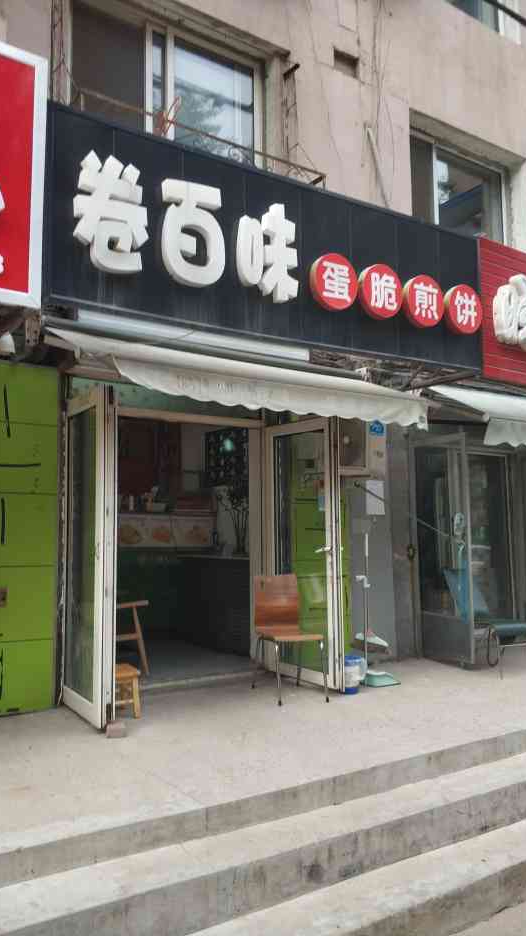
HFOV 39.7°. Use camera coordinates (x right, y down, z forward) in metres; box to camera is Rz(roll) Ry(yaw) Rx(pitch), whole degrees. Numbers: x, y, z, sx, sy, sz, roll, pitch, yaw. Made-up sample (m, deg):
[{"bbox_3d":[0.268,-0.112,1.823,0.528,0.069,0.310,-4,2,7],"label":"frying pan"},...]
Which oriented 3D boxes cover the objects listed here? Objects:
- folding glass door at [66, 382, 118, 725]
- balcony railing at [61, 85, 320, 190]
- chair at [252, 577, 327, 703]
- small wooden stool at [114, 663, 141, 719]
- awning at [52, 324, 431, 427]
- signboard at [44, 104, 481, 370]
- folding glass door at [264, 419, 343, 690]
[{"bbox_3d":[-1.122,0.539,4.709,0.100,2.040,0.840,3,-7,-31],"label":"folding glass door"},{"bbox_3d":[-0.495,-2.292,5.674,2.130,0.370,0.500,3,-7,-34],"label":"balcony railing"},{"bbox_3d":[0.183,1.212,5.264,0.390,0.830,0.580,1,-6,-16],"label":"chair"},{"bbox_3d":[-0.943,1.436,4.649,0.260,0.280,0.280,3,-7,-34],"label":"small wooden stool"},{"bbox_3d":[-0.081,-0.703,5.615,3.060,0.640,0.860,3,-7,-34],"label":"awning"},{"bbox_3d":[0.320,-1.605,5.639,3.980,1.270,0.200,3,-7,-32],"label":"signboard"},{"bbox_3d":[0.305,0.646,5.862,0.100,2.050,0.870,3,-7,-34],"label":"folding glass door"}]

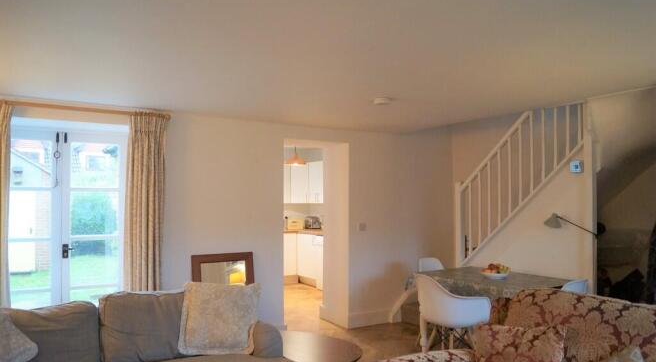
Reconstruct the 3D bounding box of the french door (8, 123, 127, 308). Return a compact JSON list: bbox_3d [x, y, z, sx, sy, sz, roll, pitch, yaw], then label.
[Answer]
[{"bbox_3d":[-2.326,0.573,4.289,1.100,2.050,0.080,1,-3,-30],"label":"french door"}]

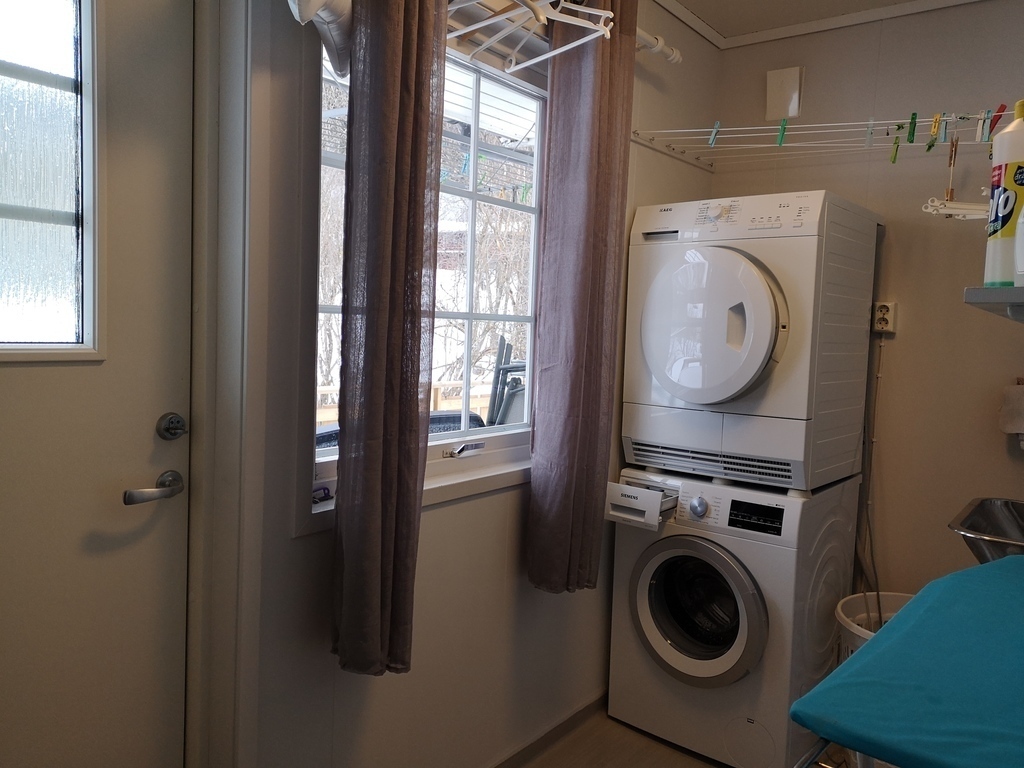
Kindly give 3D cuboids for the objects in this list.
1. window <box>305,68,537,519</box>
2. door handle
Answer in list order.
[{"bbox_3d":[-0.153,-0.309,1.999,0.110,1.155,0.960,5,5,37],"label":"window"},{"bbox_3d":[-0.631,0.189,1.417,0.058,0.053,0.137,5,5,37],"label":"door handle"}]

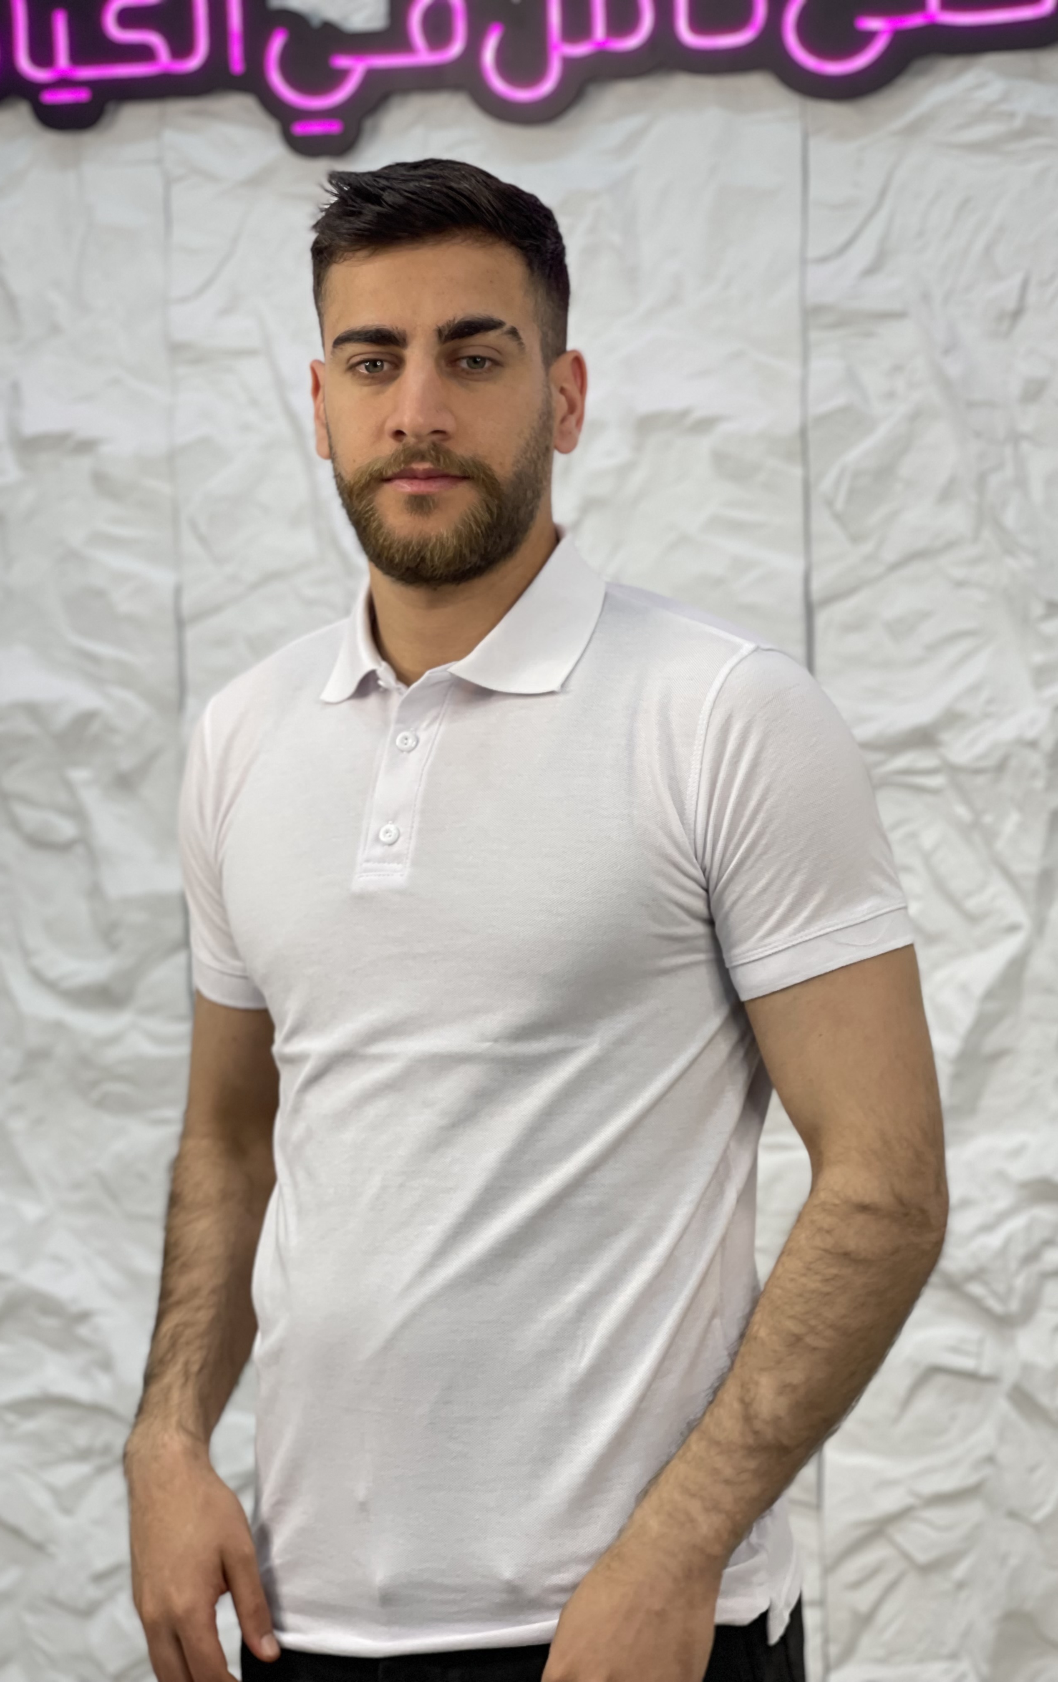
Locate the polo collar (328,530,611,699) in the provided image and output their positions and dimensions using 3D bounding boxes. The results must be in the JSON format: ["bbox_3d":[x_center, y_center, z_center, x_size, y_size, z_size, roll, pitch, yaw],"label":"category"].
[{"bbox_3d":[-0.043,-0.145,2.030,0.180,0.115,0.165,0,4,25],"label":"polo collar"}]

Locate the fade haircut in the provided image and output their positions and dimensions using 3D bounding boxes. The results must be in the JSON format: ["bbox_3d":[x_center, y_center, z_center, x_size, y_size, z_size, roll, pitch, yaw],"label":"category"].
[{"bbox_3d":[-0.058,-0.370,2.030,0.165,0.150,0.195,-1,3,9],"label":"fade haircut"}]

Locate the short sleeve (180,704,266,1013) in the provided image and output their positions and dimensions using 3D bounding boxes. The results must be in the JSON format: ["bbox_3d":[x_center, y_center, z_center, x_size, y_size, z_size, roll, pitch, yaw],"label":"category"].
[{"bbox_3d":[-0.196,0.012,2.120,0.110,0.205,0.150,0,4,25],"label":"short sleeve"}]

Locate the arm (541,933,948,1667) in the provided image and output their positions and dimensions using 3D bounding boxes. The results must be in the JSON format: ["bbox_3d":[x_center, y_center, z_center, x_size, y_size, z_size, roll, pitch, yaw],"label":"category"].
[{"bbox_3d":[0.136,0.295,1.880,0.195,0.475,0.260,0,4,25],"label":"arm"}]

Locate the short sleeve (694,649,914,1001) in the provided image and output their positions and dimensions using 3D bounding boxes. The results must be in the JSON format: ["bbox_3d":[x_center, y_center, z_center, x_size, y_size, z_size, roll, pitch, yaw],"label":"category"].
[{"bbox_3d":[0.173,-0.010,1.950,0.135,0.215,0.160,0,4,25],"label":"short sleeve"}]

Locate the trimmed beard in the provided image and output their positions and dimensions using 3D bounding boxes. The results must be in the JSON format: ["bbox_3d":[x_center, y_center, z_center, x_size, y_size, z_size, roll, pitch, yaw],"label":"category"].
[{"bbox_3d":[-0.054,-0.220,1.965,0.142,0.120,0.105,-1,3,9],"label":"trimmed beard"}]

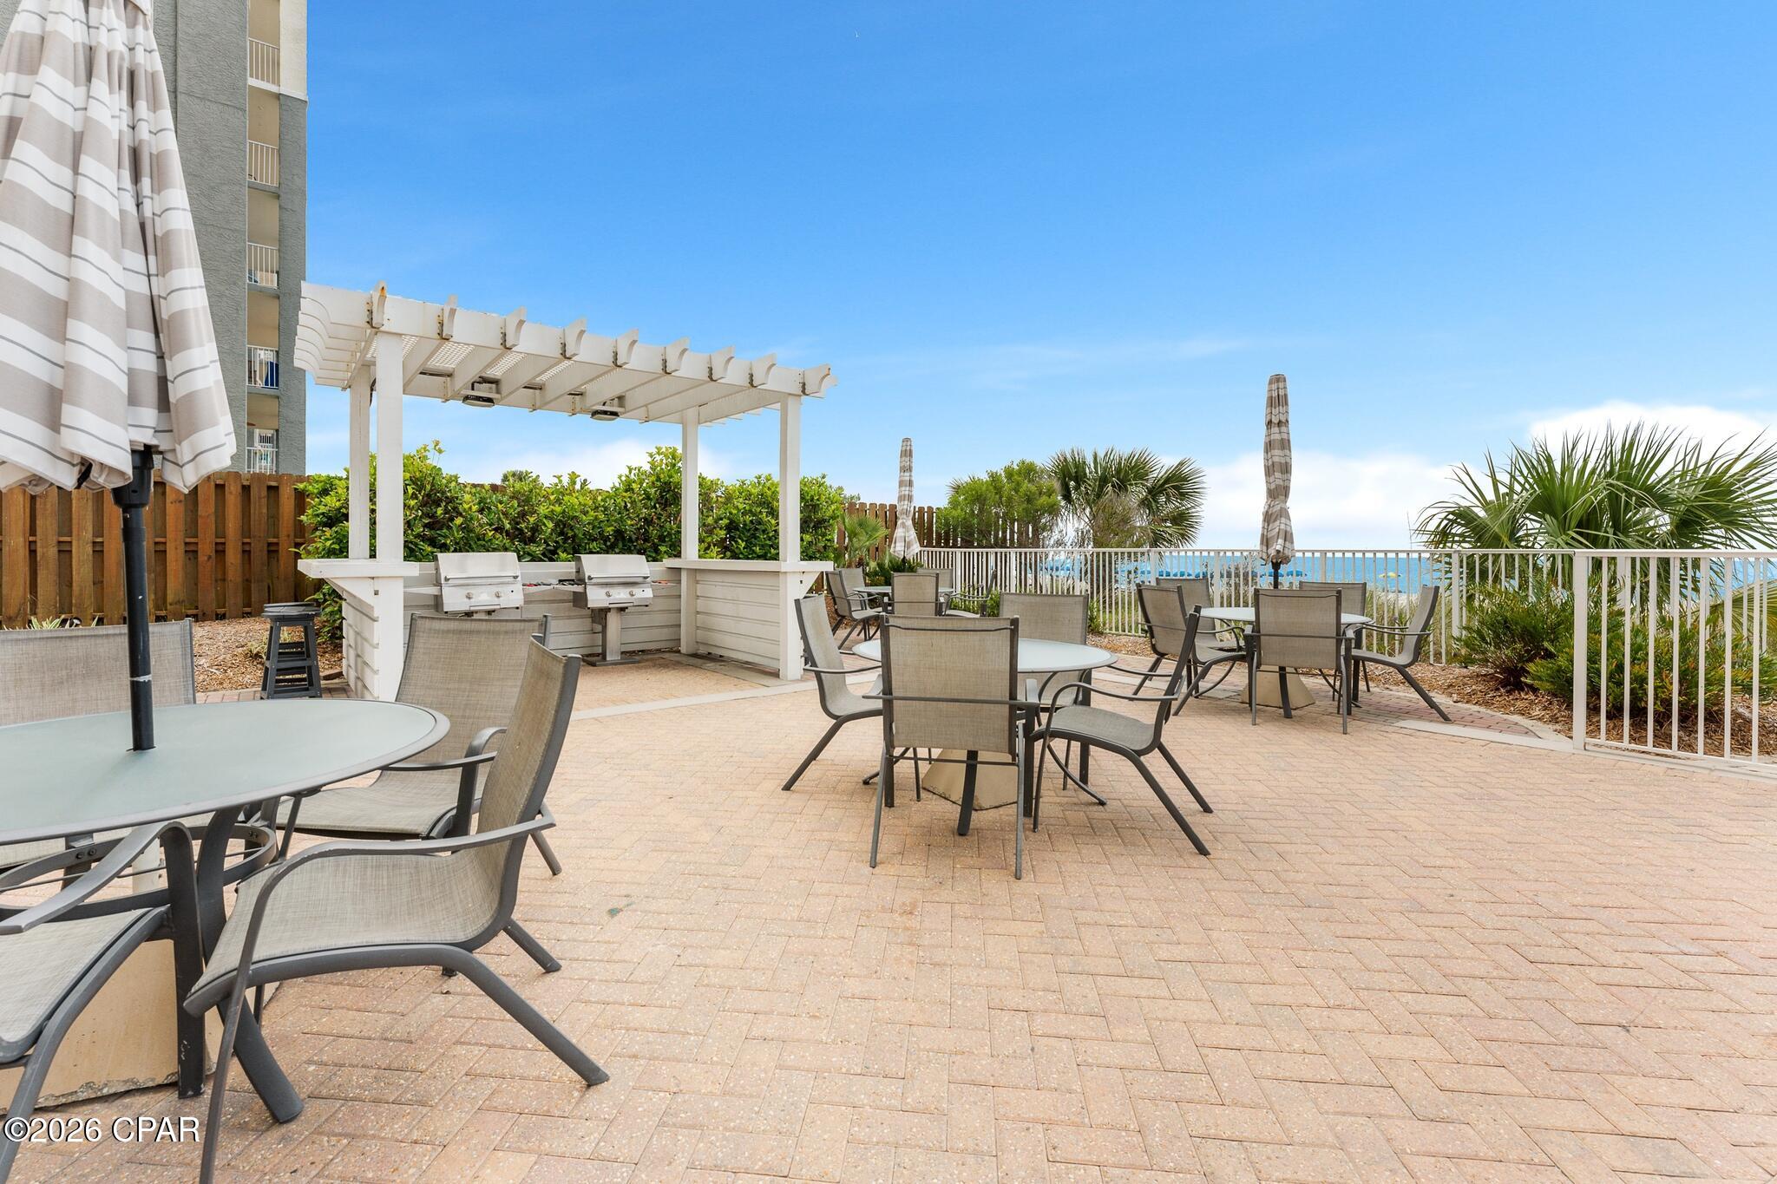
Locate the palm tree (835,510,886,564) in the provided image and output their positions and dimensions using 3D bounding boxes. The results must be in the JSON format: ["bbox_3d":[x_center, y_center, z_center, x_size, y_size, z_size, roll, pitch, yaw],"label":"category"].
[{"bbox_3d":[-0.450,-0.480,12.400,0.900,1.650,0.900,0,2,0],"label":"palm tree"}]

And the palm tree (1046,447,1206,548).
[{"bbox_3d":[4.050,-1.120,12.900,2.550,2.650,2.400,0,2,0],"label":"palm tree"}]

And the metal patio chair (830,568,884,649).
[{"bbox_3d":[-0.440,0.250,9.600,0.740,0.970,0.640,-1,2,-21],"label":"metal patio chair"}]

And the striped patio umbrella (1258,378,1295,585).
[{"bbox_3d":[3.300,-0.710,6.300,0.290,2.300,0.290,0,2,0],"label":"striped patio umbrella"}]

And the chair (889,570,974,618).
[{"bbox_3d":[0.340,0.290,8.750,0.640,0.970,0.740,0,2,-2],"label":"chair"}]

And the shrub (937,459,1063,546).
[{"bbox_3d":[2.100,-1.220,14.200,2.250,2.550,2.050,0,2,0],"label":"shrub"}]

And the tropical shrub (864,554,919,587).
[{"bbox_3d":[0.040,-0.100,12.600,1.000,1.000,0.900,0,2,0],"label":"tropical shrub"}]

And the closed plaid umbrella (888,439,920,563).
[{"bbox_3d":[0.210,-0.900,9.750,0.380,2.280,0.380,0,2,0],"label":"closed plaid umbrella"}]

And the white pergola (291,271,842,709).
[{"bbox_3d":[-2.960,-0.650,7.180,4.250,3.050,2.850,-2,3,-39],"label":"white pergola"}]

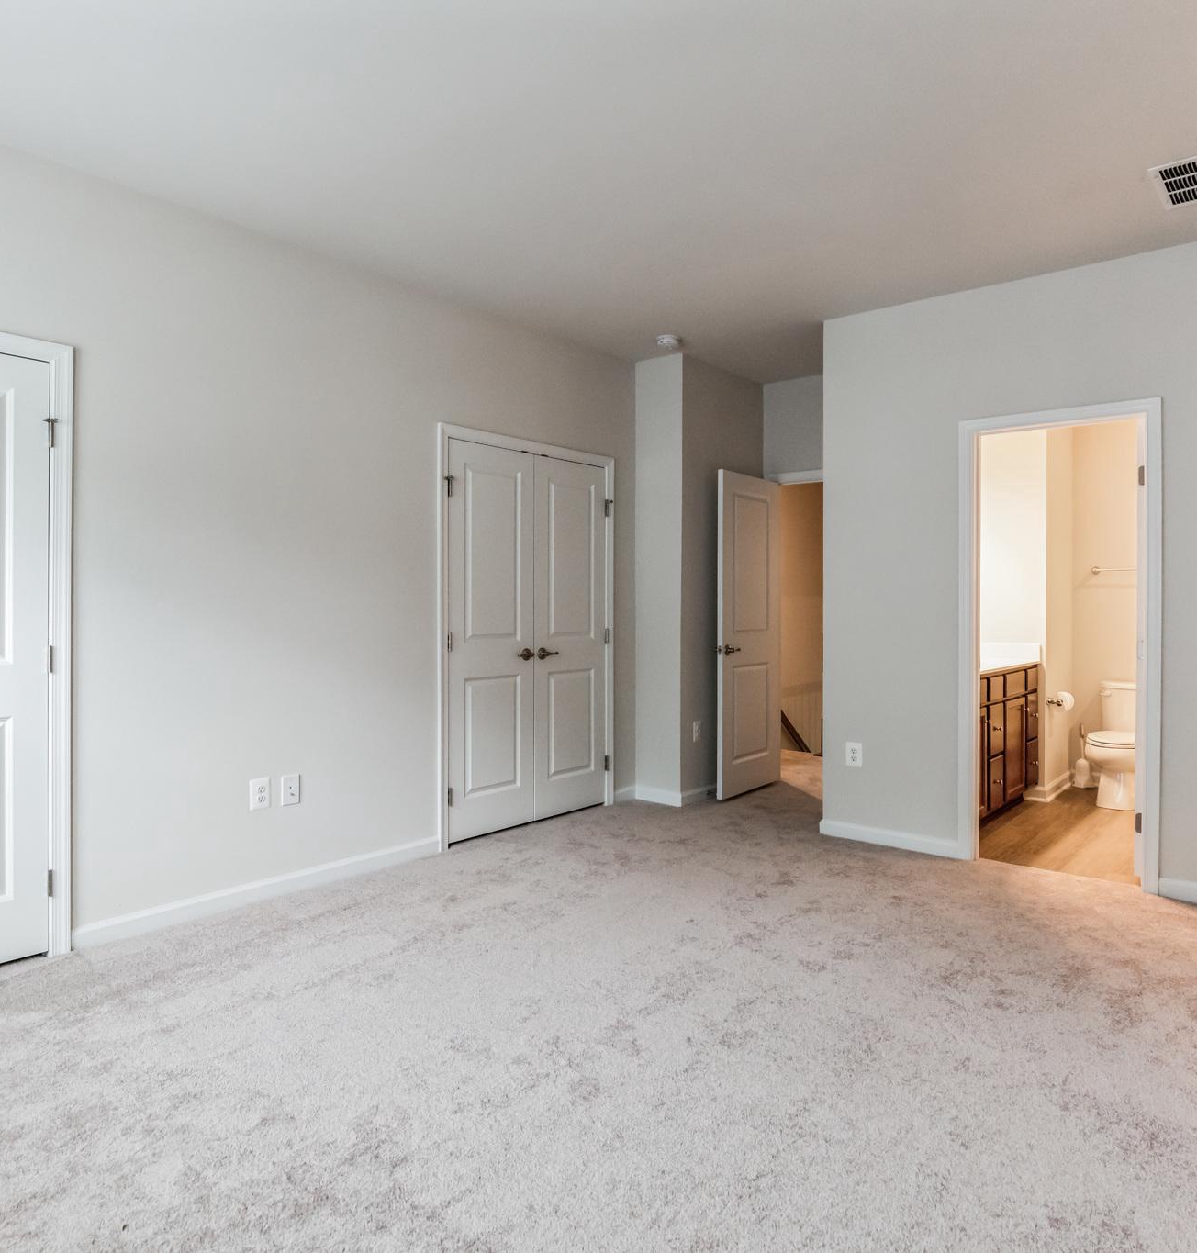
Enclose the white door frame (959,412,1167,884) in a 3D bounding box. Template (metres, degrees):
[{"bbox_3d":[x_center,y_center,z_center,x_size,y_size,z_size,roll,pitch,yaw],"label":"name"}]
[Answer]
[{"bbox_3d":[2.089,0.075,3.819,0.810,2.110,0.140,1,1,38],"label":"white door frame"}]

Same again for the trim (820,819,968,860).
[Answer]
[{"bbox_3d":[1.464,1.078,4.247,0.708,0.085,0.018,1,1,38],"label":"trim"}]

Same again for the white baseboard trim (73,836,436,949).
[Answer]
[{"bbox_3d":[-1.309,1.086,3.513,0.018,0.085,1.576,1,1,42],"label":"white baseboard trim"}]

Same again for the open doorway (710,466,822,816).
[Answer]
[{"bbox_3d":[1.287,0.029,5.217,0.840,2.100,0.840,1,1,38],"label":"open doorway"}]

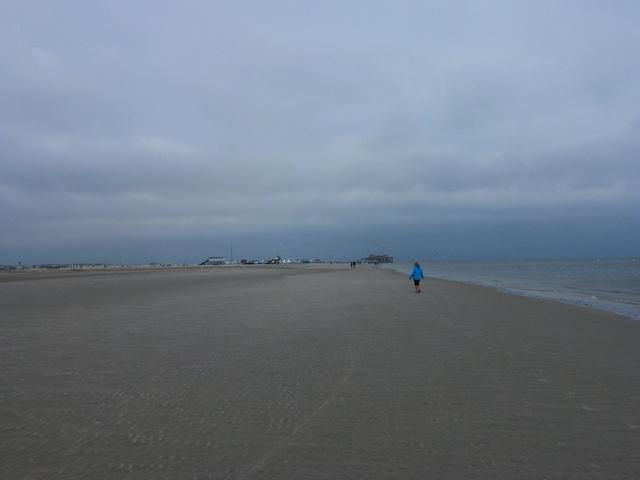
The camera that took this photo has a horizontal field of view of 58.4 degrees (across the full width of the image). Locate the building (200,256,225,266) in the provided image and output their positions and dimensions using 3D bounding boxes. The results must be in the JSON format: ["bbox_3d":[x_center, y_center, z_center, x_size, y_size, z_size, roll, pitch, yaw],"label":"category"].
[{"bbox_3d":[-97.540,19.054,520.000,21.000,8.200,12.000,0,-2,-11],"label":"building"}]

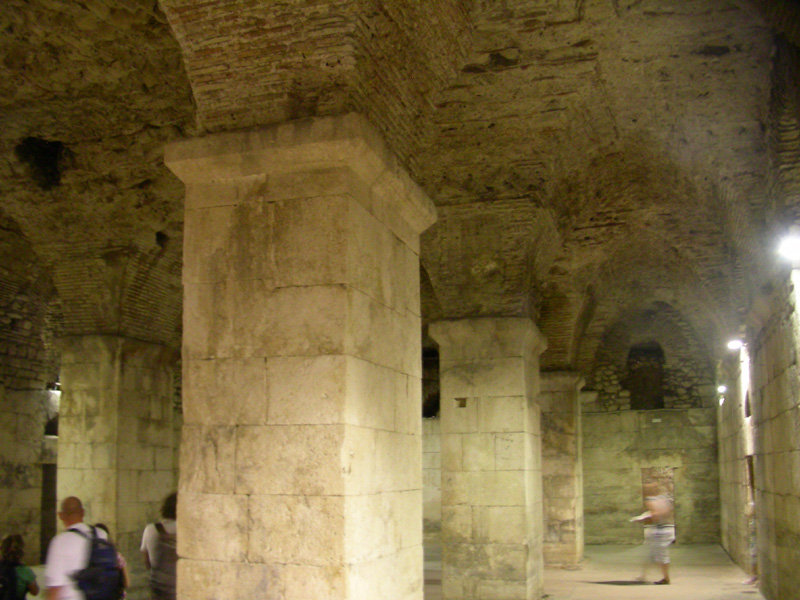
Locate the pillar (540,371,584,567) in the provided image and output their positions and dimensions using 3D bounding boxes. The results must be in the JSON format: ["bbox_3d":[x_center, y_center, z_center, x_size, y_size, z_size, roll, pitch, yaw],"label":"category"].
[{"bbox_3d":[3.404,3.689,19.492,1.250,4.010,1.900,-3,-11,16],"label":"pillar"}]

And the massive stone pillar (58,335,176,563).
[{"bbox_3d":[-4.650,2.735,14.540,1.210,4.010,1.800,-3,-11,16],"label":"massive stone pillar"}]

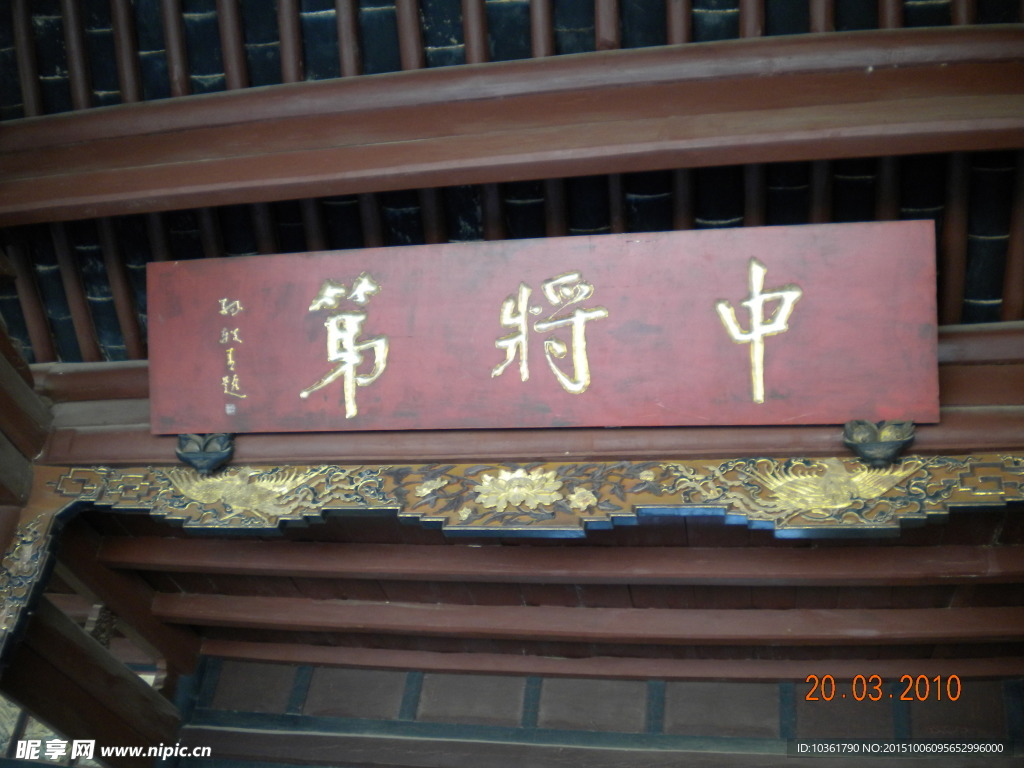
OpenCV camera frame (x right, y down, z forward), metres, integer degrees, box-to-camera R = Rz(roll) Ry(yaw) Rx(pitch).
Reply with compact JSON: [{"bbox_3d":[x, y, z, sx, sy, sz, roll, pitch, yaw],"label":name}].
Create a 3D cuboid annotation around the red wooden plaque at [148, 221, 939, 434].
[{"bbox_3d":[-0.001,-0.148,3.250,2.500,0.579,0.050,-1,0,13],"label":"red wooden plaque"}]

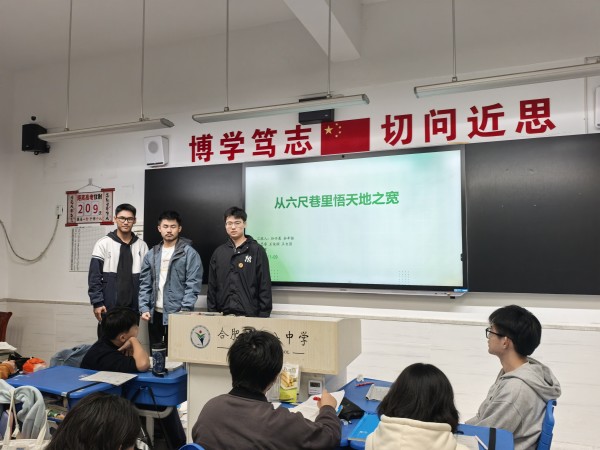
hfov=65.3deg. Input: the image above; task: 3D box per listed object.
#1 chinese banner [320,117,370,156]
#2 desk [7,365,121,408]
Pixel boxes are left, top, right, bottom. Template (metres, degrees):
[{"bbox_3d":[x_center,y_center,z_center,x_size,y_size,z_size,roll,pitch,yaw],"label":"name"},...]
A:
[{"bbox_3d":[0.397,-0.772,4.113,0.440,0.290,0.010,-1,-4,21],"label":"chinese banner"},{"bbox_3d":[-1.349,1.280,2.706,0.610,0.760,0.400,-2,-4,30],"label":"desk"}]

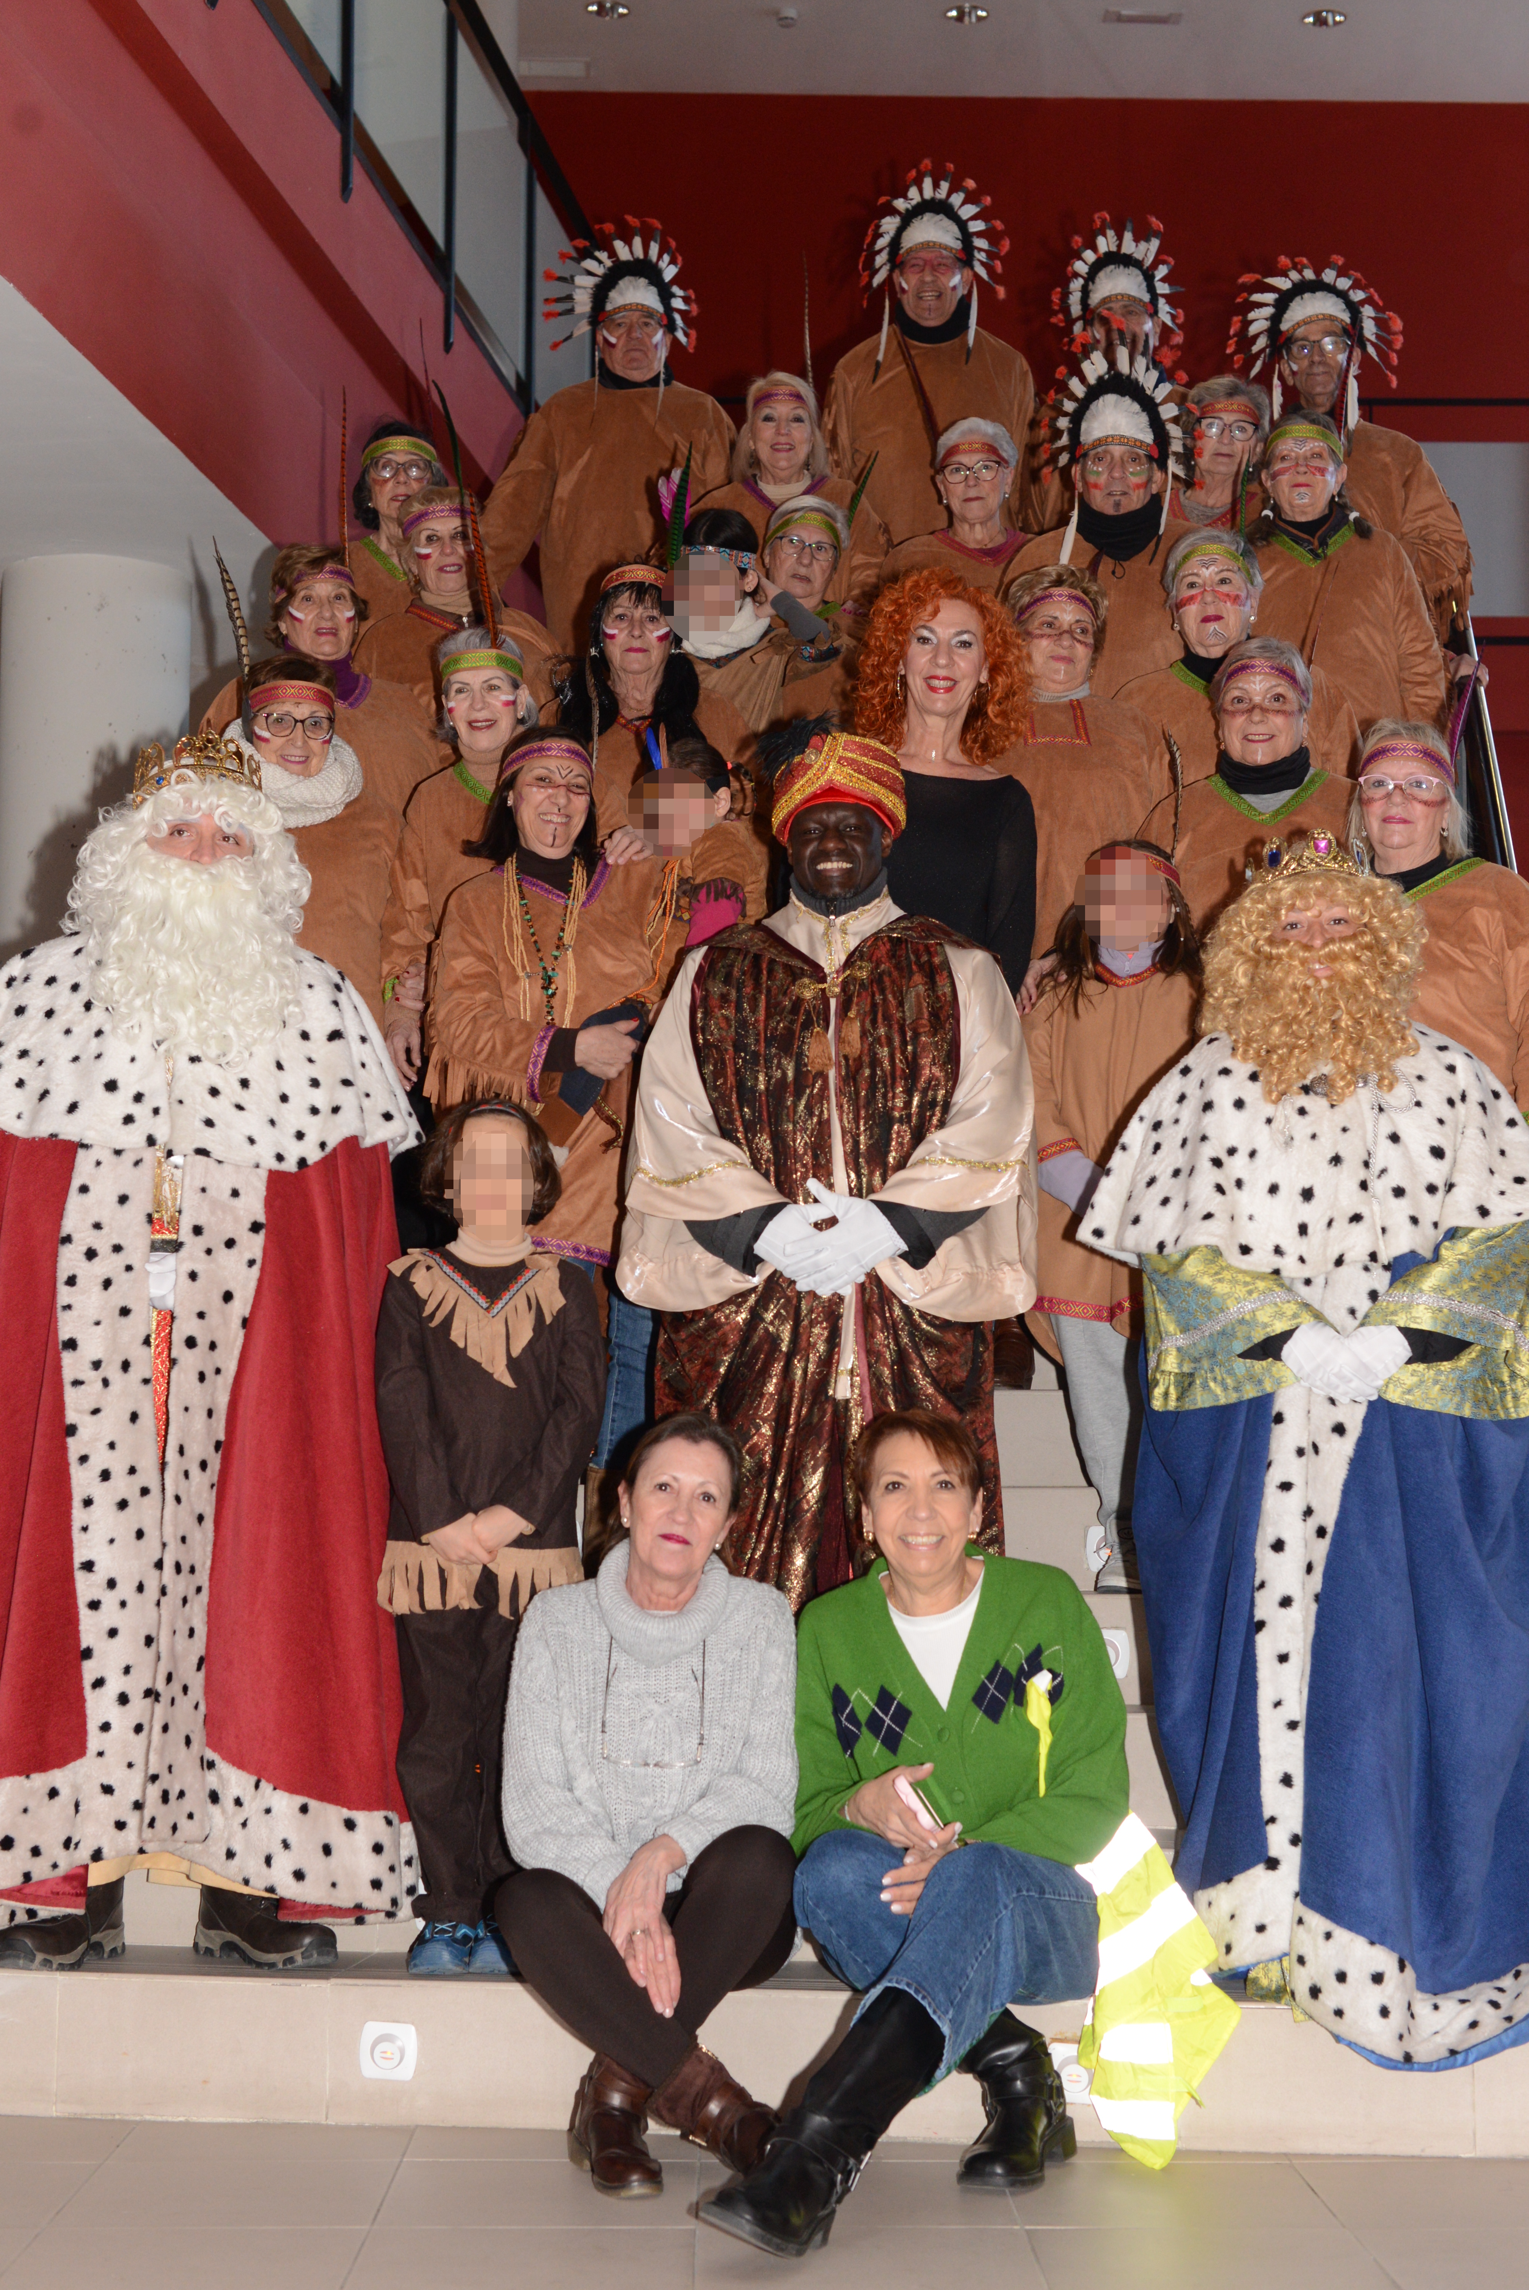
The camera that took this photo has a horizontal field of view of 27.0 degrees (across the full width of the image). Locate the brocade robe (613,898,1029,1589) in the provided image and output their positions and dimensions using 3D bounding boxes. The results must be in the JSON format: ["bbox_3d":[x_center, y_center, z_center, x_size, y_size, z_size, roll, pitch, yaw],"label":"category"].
[{"bbox_3d":[0.096,0.275,4.787,0.620,1.336,0.430,0,-6,3],"label":"brocade robe"}]

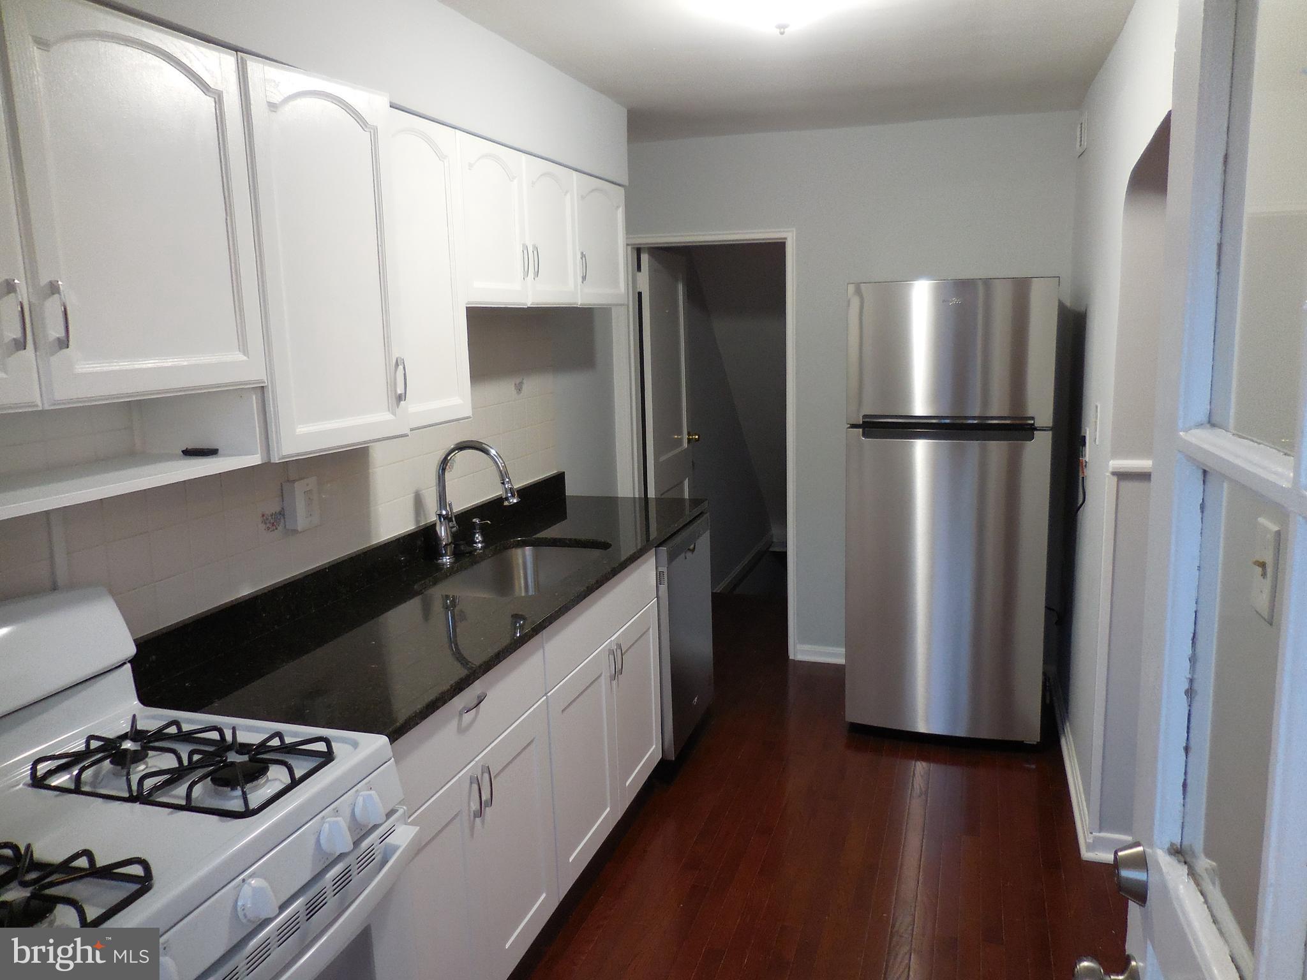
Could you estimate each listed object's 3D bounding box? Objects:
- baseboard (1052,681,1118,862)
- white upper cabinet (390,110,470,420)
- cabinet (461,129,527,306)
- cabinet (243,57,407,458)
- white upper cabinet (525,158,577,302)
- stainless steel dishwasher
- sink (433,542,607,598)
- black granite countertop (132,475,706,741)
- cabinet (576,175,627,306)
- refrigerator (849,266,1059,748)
[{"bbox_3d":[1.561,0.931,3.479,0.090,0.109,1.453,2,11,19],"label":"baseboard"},{"bbox_3d":[-0.714,-0.532,2.369,0.328,0.739,0.373,2,11,19],"label":"white upper cabinet"},{"bbox_3d":[-0.594,-0.747,2.701,0.328,0.442,0.377,2,11,19],"label":"cabinet"},{"bbox_3d":[-0.825,-0.465,2.006,0.353,0.747,0.408,2,11,19],"label":"cabinet"},{"bbox_3d":[-0.473,-0.816,3.055,0.328,0.444,0.383,2,11,19],"label":"white upper cabinet"},{"bbox_3d":[-0.137,0.545,3.611,0.612,0.856,0.582,2,11,19],"label":"stainless steel dishwasher"},{"bbox_3d":[-0.389,0.333,2.839,0.393,0.209,0.612,2,11,19],"label":"sink"},{"bbox_3d":[-0.434,0.195,2.789,0.639,0.132,2.239,2,11,19],"label":"black granite countertop"},{"bbox_3d":[-0.337,-0.894,3.451,0.328,0.445,0.468,2,11,19],"label":"cabinet"},{"bbox_3d":[1.182,0.058,3.782,0.711,1.726,0.741,2,11,19],"label":"refrigerator"}]

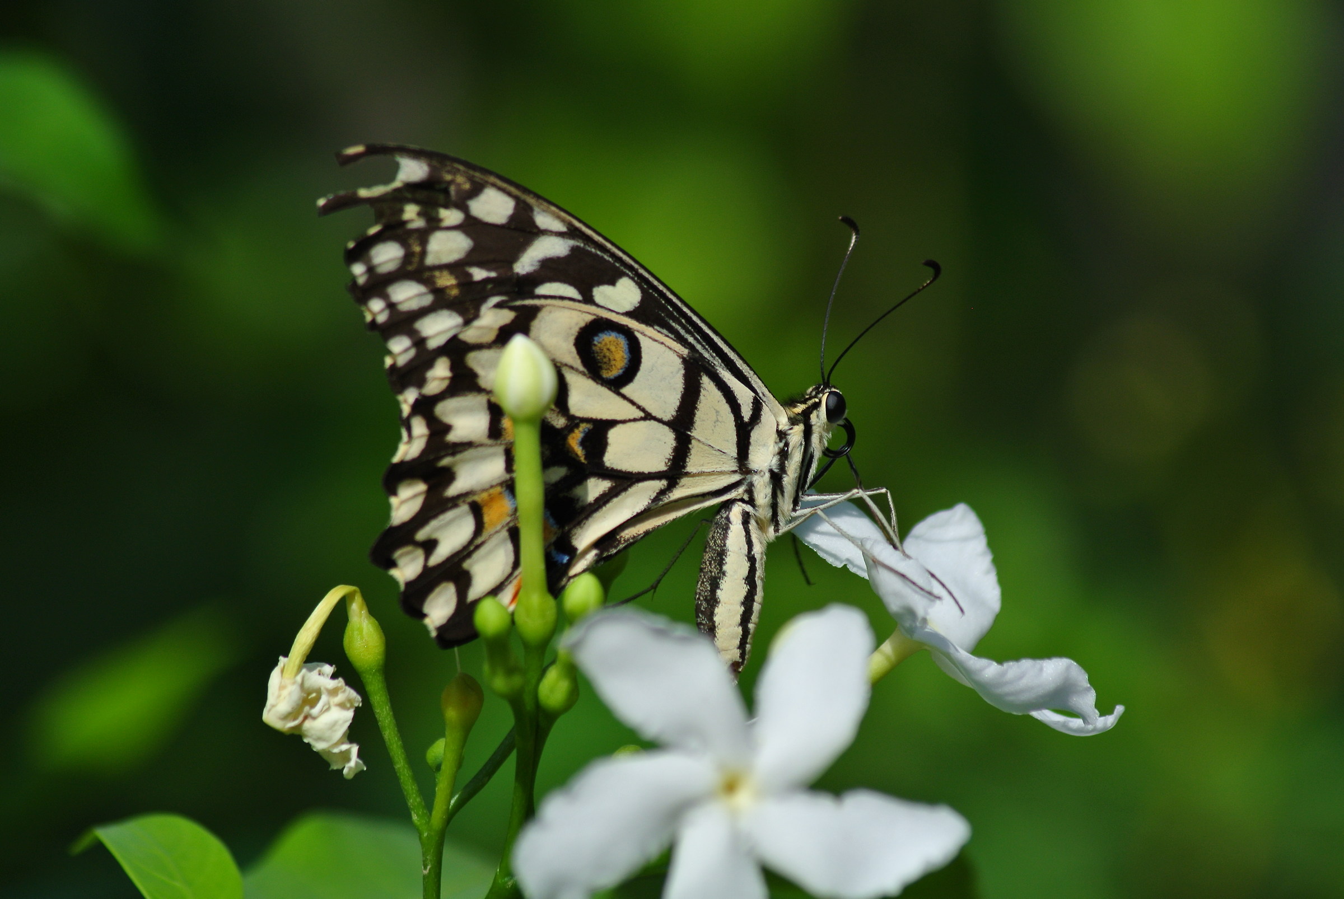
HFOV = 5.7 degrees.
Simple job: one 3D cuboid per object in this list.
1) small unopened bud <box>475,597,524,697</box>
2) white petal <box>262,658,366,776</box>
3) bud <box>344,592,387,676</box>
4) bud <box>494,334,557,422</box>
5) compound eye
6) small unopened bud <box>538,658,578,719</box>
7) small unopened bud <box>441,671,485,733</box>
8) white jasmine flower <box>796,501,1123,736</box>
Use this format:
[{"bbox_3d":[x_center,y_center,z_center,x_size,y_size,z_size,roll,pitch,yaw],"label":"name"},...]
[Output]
[{"bbox_3d":[-0.015,0.017,1.195,0.004,0.009,0.004,-10,0,0],"label":"small unopened bud"},{"bbox_3d":[-0.032,0.024,1.200,0.009,0.011,0.008,0,5,-6],"label":"white petal"},{"bbox_3d":[-0.027,0.016,1.200,0.004,0.007,0.004,-12,0,0],"label":"bud"},{"bbox_3d":[-0.013,-0.006,1.190,0.006,0.008,0.006,1,3,0],"label":"bud"},{"bbox_3d":[0.014,-0.004,1.200,0.002,0.003,0.002,2,3,-24],"label":"compound eye"},{"bbox_3d":[-0.010,0.021,1.200,0.003,0.005,0.003,18,0,0],"label":"small unopened bud"},{"bbox_3d":[-0.018,0.022,1.200,0.004,0.005,0.004,7,0,0],"label":"small unopened bud"},{"bbox_3d":[0.026,0.014,1.200,0.034,0.011,0.025,34,24,0],"label":"white jasmine flower"}]

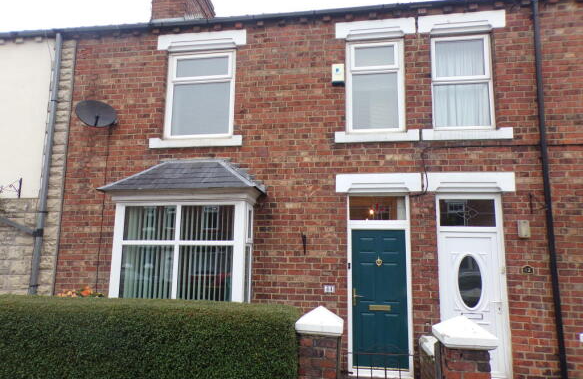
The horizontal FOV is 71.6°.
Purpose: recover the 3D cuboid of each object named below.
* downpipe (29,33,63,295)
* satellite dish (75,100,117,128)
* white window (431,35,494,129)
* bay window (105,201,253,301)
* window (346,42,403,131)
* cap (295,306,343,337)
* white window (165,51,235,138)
[{"bbox_3d":[-3.998,-0.076,6.519,0.080,5.216,0.080,-1,-8,10],"label":"downpipe"},{"bbox_3d":[-3.008,-1.182,6.247,0.590,0.450,0.320,6,-9,-31],"label":"satellite dish"},{"bbox_3d":[2.461,-1.535,5.820,0.829,1.405,0.090,-1,-8,10],"label":"white window"},{"bbox_3d":[-1.546,0.975,5.798,1.929,1.532,0.480,-1,-8,10],"label":"bay window"},{"bbox_3d":[1.256,-1.529,6.024,0.856,1.412,0.090,-1,-8,10],"label":"window"},{"bbox_3d":[0.273,1.223,3.814,0.410,0.210,0.400,-1,-8,10],"label":"cap"},{"bbox_3d":[-1.454,-1.512,6.482,1.139,1.428,0.090,-1,-8,10],"label":"white window"}]

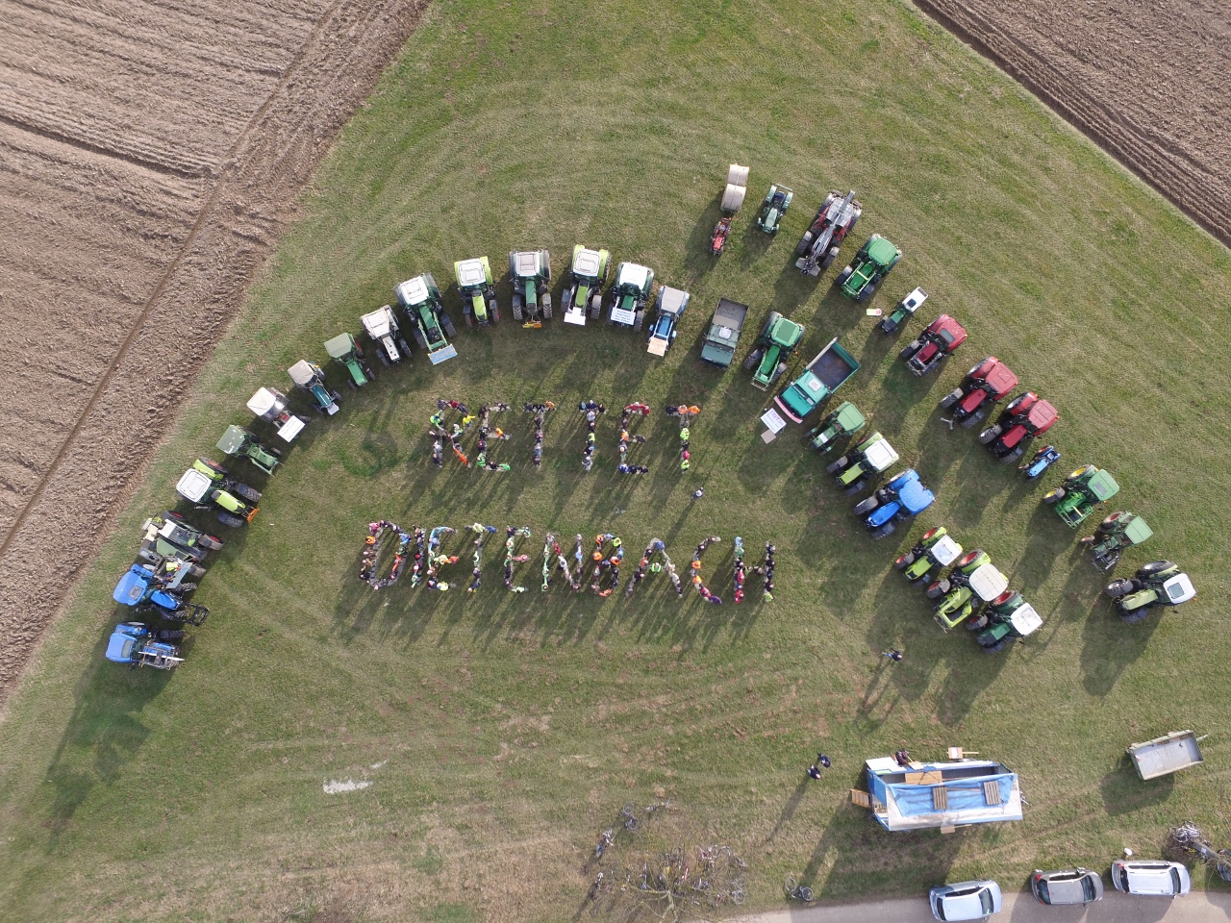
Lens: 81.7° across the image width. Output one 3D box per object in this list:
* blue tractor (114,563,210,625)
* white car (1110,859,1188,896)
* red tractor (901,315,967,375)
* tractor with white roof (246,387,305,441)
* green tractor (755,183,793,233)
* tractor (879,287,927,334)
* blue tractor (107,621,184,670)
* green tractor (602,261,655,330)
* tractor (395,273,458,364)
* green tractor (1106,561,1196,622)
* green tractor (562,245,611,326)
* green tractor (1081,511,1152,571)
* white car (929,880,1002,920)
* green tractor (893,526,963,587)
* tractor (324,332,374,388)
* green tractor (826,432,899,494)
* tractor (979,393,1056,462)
[{"bbox_3d":[-26.078,7.541,40.511,5.350,3.000,2.450,27,80,4],"label":"blue tractor"},{"bbox_3d":[29.772,23.076,39.325,4.350,1.600,1.770,2,79,-1],"label":"white car"},{"bbox_3d":[20.099,-7.342,44.821,4.700,2.850,2.250,-43,86,-4],"label":"red tractor"},{"bbox_3d":[-20.415,-2.895,42.887,3.600,2.500,1.800,39,81,6],"label":"tractor with white roof"},{"bbox_3d":[10.226,-16.215,45.717,1.520,1.750,3.000,23,81,4],"label":"green tractor"},{"bbox_3d":[18.448,-9.583,45.923,3.150,2.200,1.250,-44,84,-7],"label":"tractor"},{"bbox_3d":[-26.951,10.541,40.543,4.150,2.750,2.250,9,80,1],"label":"blue tractor"},{"bbox_3d":[0.971,-10.678,44.876,2.270,2.800,4.200,14,84,0],"label":"green tractor"},{"bbox_3d":[-11.897,-9.258,44.909,2.500,3.000,5.550,-24,82,-5],"label":"tractor"},{"bbox_3d":[31.464,7.698,41.609,4.750,3.000,2.600,-22,80,-5],"label":"green tractor"},{"bbox_3d":[-1.999,-10.981,44.552,2.600,3.000,5.350,10,79,1],"label":"green tractor"},{"bbox_3d":[30.655,4.833,43.893,4.600,2.650,1.800,-38,86,-4],"label":"green tractor"},{"bbox_3d":[20.900,26.149,42.229,4.330,1.500,1.740,-7,85,-2],"label":"white car"},{"bbox_3d":[18.598,5.648,41.879,4.150,2.750,2.200,-39,82,-8],"label":"green tractor"},{"bbox_3d":[-16.249,-6.139,43.619,1.850,2.450,3.600,-29,81,-6],"label":"tractor"},{"bbox_3d":[15.608,-0.025,44.059,4.150,2.800,2.250,-36,86,-4],"label":"green tractor"},{"bbox_3d":[25.350,-2.109,44.431,4.600,2.950,2.450,-43,84,-7],"label":"tractor"}]

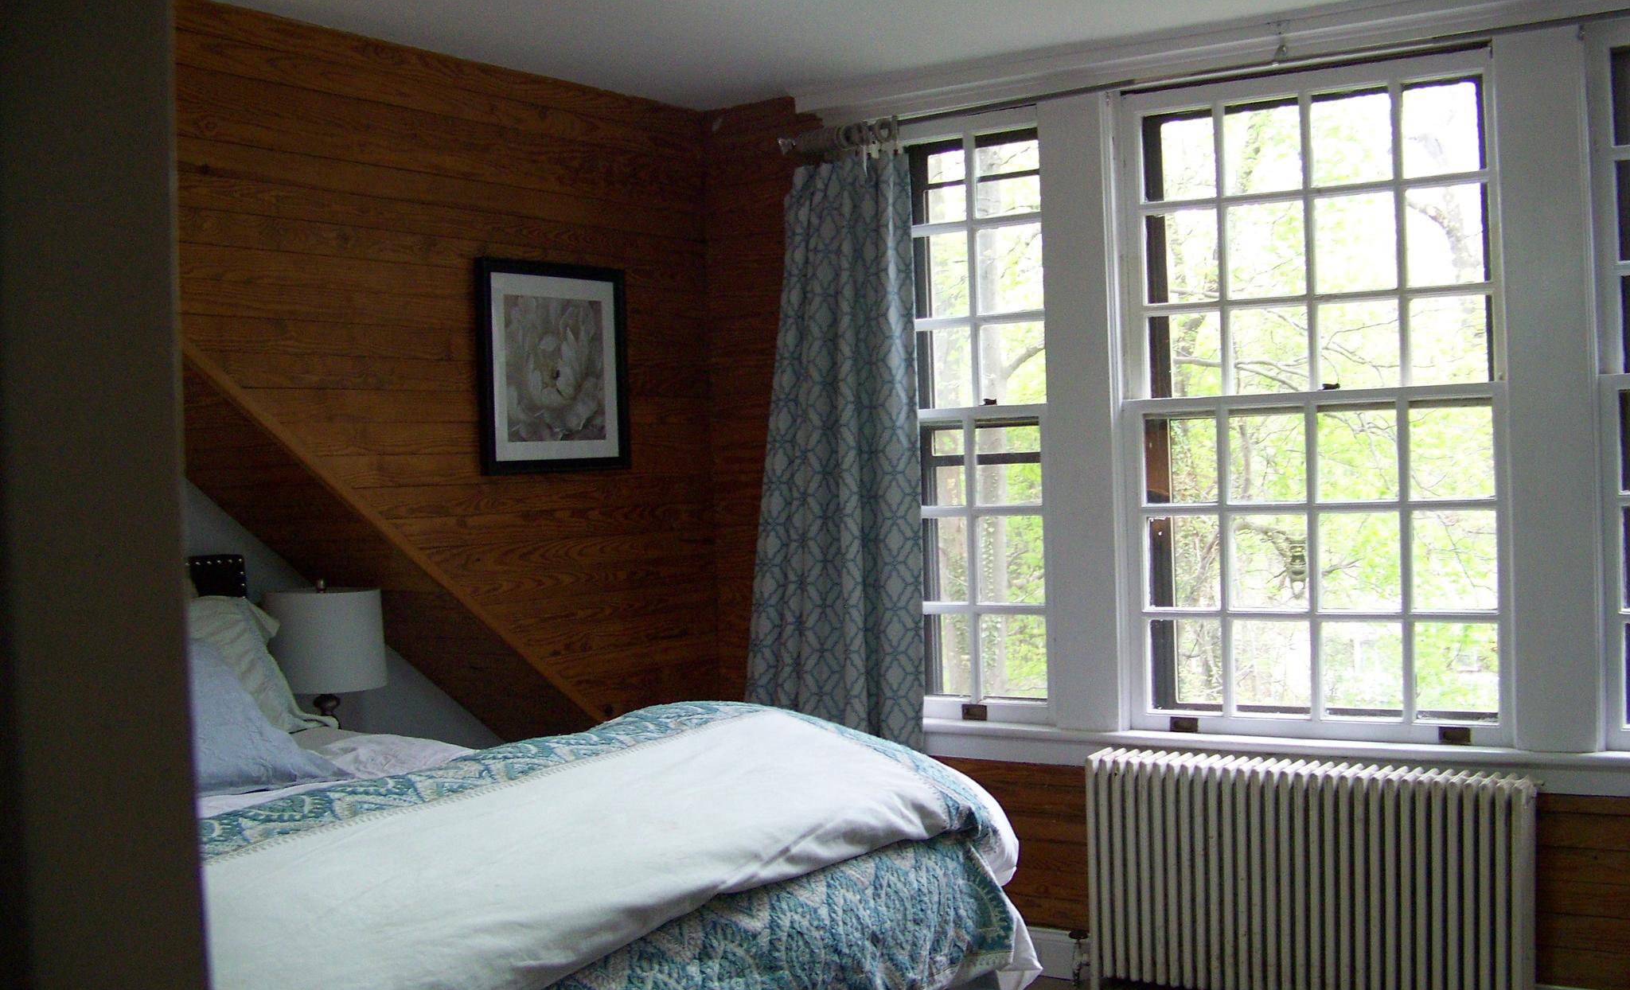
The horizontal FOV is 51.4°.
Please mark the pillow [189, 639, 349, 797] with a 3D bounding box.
[{"bbox_3d":[-1.529,0.540,4.083,0.660,0.460,0.170,-3,-41,-47],"label":"pillow"}]

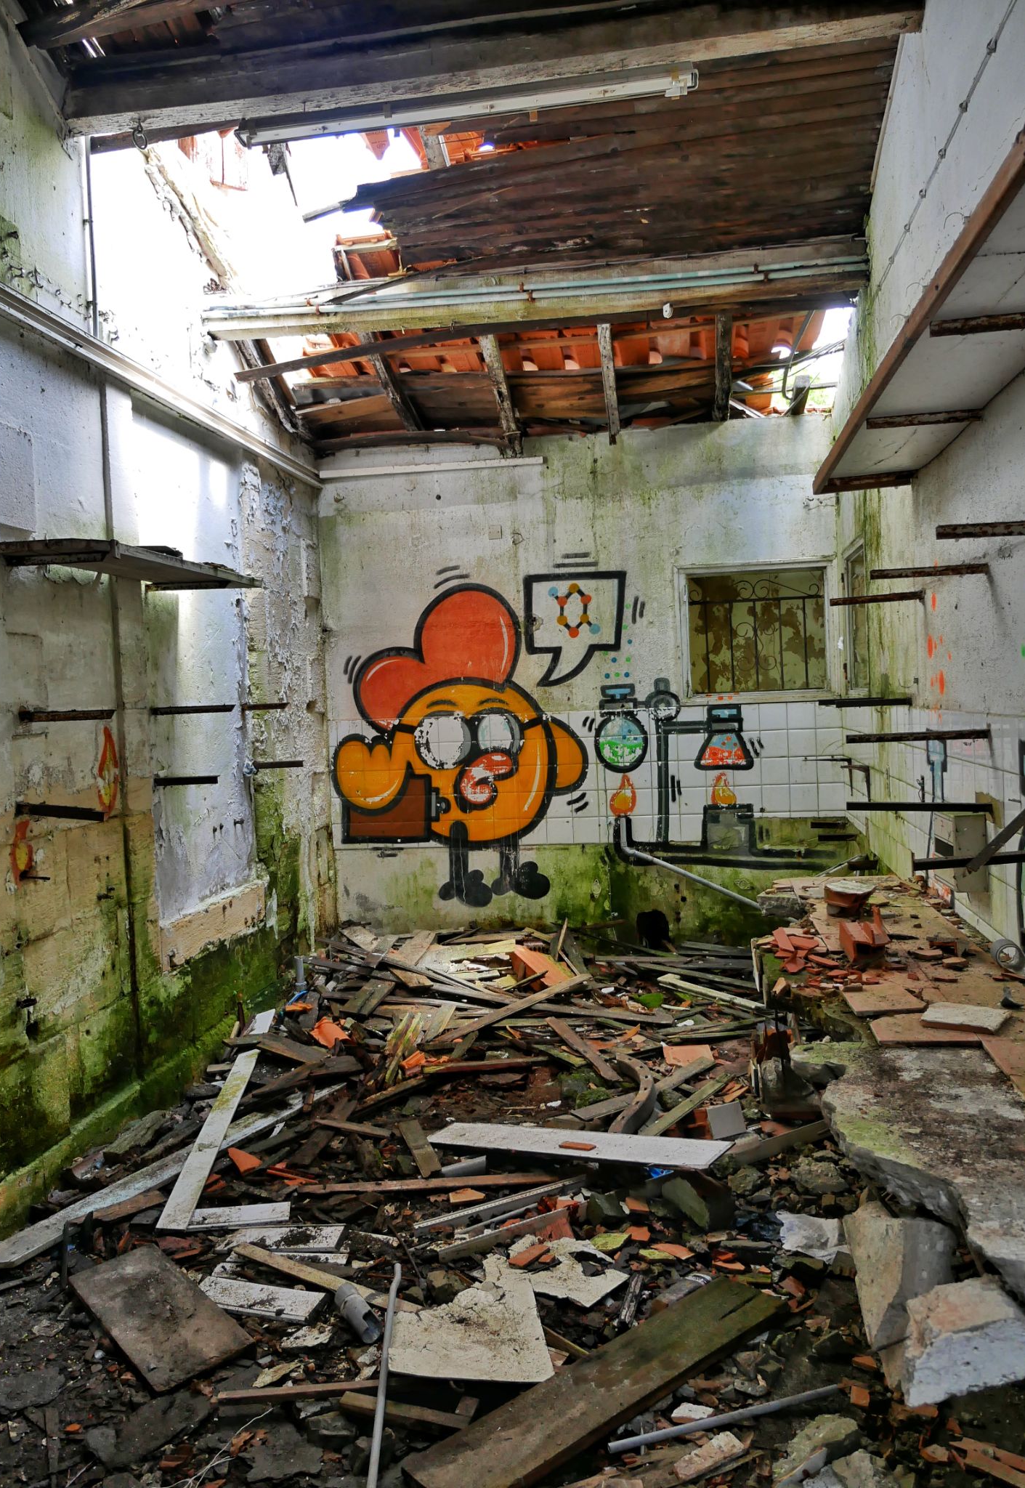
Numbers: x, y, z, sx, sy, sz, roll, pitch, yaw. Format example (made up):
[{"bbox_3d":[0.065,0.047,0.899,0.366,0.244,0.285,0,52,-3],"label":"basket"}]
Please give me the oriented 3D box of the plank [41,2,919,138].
[{"bbox_3d":[-0.136,-2.378,3.542,2.915,0.180,0.110,-2,3,7],"label":"plank"}]

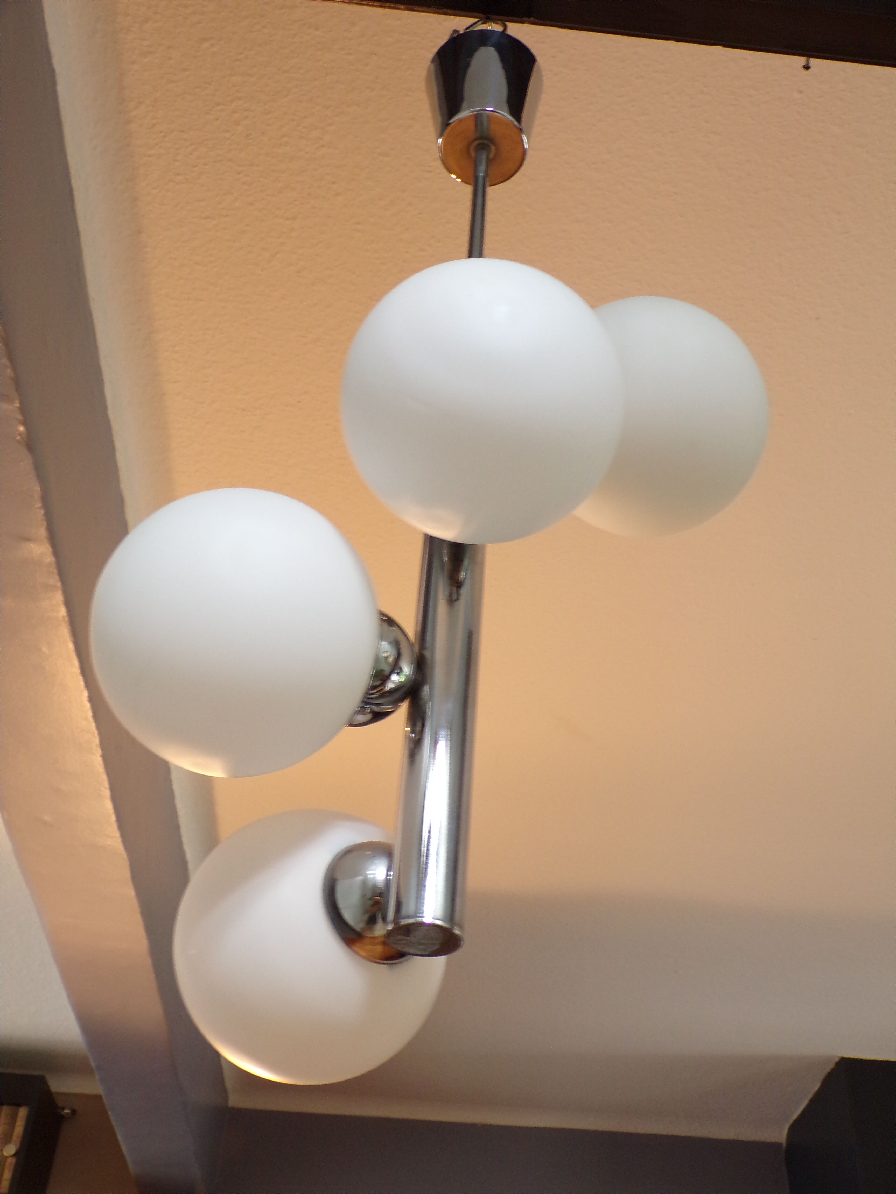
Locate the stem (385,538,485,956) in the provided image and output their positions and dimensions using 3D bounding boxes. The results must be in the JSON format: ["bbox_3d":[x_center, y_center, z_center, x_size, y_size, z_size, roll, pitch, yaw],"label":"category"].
[{"bbox_3d":[0.000,0.016,0.713,0.036,0.374,0.036,4,-40,0],"label":"stem"}]

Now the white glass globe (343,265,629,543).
[{"bbox_3d":[0.017,-0.100,0.657,0.145,0.145,0.145,4,-40,0],"label":"white glass globe"}]

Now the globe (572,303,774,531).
[{"bbox_3d":[0.122,-0.109,0.783,0.145,0.145,0.145,4,-40,0],"label":"globe"}]

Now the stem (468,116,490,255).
[{"bbox_3d":[0.020,-0.247,0.935,0.011,0.310,0.011,4,-40,0],"label":"stem"}]

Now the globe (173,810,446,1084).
[{"bbox_3d":[-0.075,0.188,0.693,0.145,0.145,0.145,4,-40,0],"label":"globe"}]

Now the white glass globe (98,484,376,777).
[{"bbox_3d":[-0.106,0.018,0.644,0.145,0.145,0.145,4,-40,0],"label":"white glass globe"}]

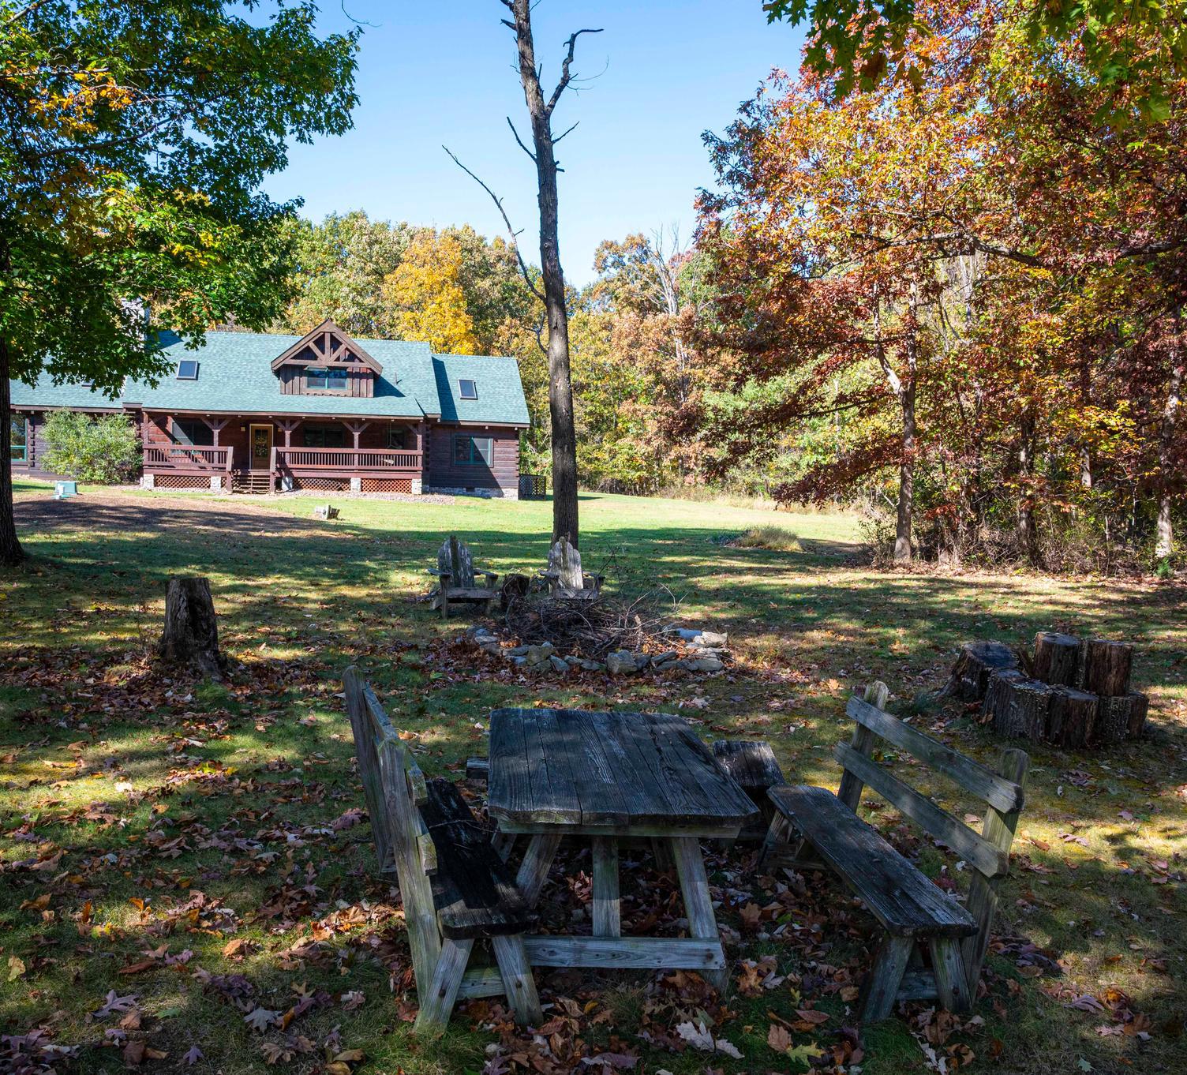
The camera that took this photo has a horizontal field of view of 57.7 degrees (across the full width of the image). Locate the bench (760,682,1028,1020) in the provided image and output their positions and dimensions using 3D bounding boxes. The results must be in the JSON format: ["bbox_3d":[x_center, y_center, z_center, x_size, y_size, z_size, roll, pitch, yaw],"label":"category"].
[{"bbox_3d":[1.165,1.182,4.554,0.590,0.950,1.730,1,2,-5],"label":"bench"}]

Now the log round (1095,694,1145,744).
[{"bbox_3d":[3.790,1.305,7.750,0.385,0.315,0.385,1,1,0],"label":"log round"}]

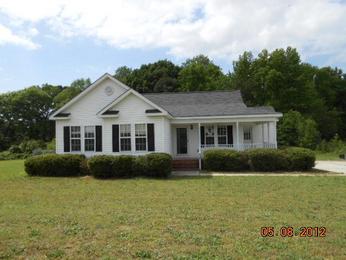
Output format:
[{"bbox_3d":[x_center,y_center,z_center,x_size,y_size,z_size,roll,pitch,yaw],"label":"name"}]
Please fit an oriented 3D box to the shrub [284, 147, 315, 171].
[{"bbox_3d":[7.607,1.707,15.719,1.847,1.296,1.717,-1,-2,6],"label":"shrub"}]

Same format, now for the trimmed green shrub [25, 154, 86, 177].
[{"bbox_3d":[-6.722,1.975,14.799,3.584,1.158,1.515,-1,-2,6],"label":"trimmed green shrub"}]

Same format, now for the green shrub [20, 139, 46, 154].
[{"bbox_3d":[-16.894,2.150,31.500,3.149,2.119,2.700,-1,-2,6],"label":"green shrub"}]

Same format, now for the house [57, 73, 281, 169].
[{"bbox_3d":[0.231,-0.285,19.860,14.039,5.909,11.615,-1,-2,6],"label":"house"}]

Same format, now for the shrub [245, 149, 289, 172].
[{"bbox_3d":[5.609,1.750,15.429,2.381,1.302,1.616,-1,-2,6],"label":"shrub"}]

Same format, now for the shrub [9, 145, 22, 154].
[{"bbox_3d":[-18.166,2.364,30.000,1.615,1.384,1.700,-1,-2,6],"label":"shrub"}]

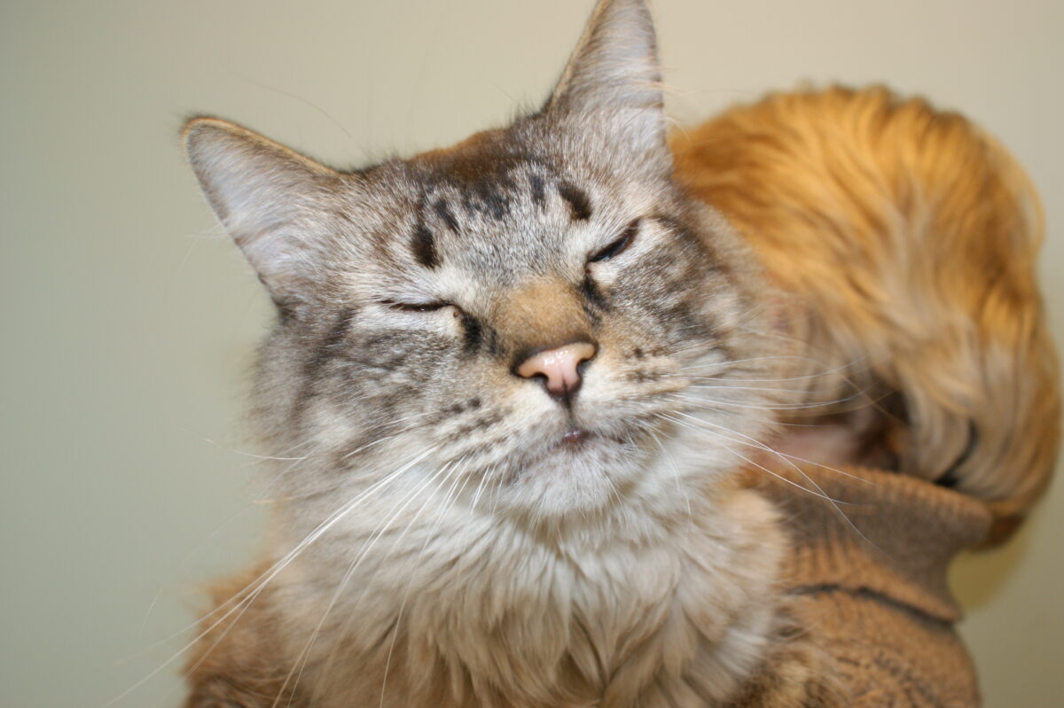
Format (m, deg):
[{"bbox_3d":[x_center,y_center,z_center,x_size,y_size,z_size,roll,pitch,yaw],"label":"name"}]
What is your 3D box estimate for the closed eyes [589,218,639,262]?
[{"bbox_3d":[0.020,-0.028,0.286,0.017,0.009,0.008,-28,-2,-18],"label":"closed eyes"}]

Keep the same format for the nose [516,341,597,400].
[{"bbox_3d":[0.006,0.004,0.266,0.018,0.013,0.012,-19,-9,-10],"label":"nose"}]

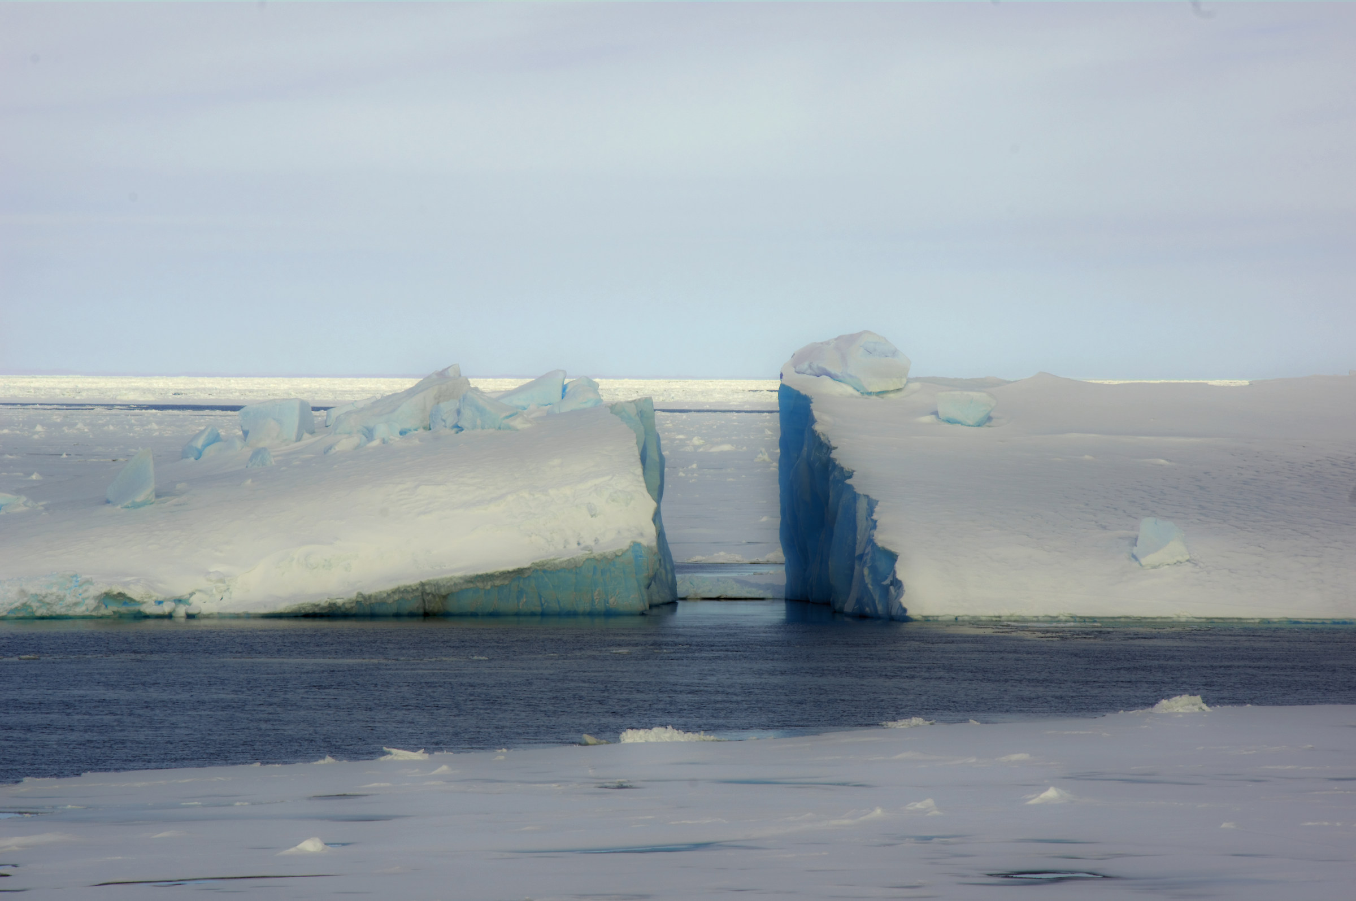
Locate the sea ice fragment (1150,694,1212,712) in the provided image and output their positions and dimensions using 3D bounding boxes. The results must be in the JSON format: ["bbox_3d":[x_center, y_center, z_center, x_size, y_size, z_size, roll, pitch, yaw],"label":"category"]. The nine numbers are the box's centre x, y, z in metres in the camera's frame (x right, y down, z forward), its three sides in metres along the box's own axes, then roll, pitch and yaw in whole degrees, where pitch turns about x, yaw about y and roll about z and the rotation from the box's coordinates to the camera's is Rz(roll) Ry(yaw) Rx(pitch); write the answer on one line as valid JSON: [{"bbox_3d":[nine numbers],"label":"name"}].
[{"bbox_3d":[22.502,11.344,430.000,2.700,0.820,1.700,0,1,0],"label":"sea ice fragment"}]

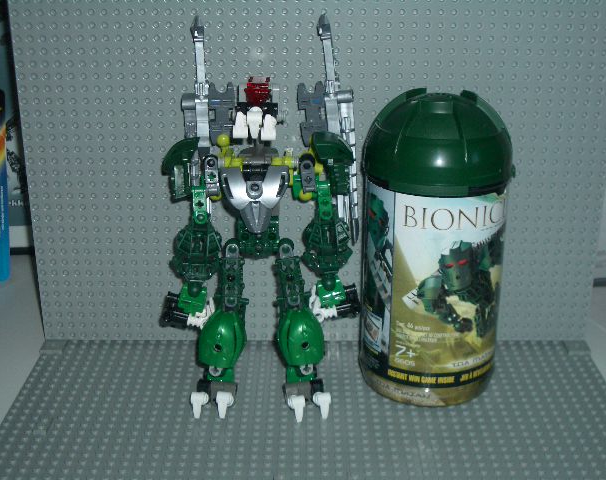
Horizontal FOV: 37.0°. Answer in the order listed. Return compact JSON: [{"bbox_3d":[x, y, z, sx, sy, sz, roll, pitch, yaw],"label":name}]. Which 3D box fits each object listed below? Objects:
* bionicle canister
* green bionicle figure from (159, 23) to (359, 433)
[{"bbox_3d":[0.082,0.002,0.568,0.090,0.190,0.090,0,20,0],"label":"bionicle canister"},{"bbox_3d":[-0.026,-0.013,0.538,0.122,0.238,0.075,0,20,0],"label":"green bionicle figure"}]

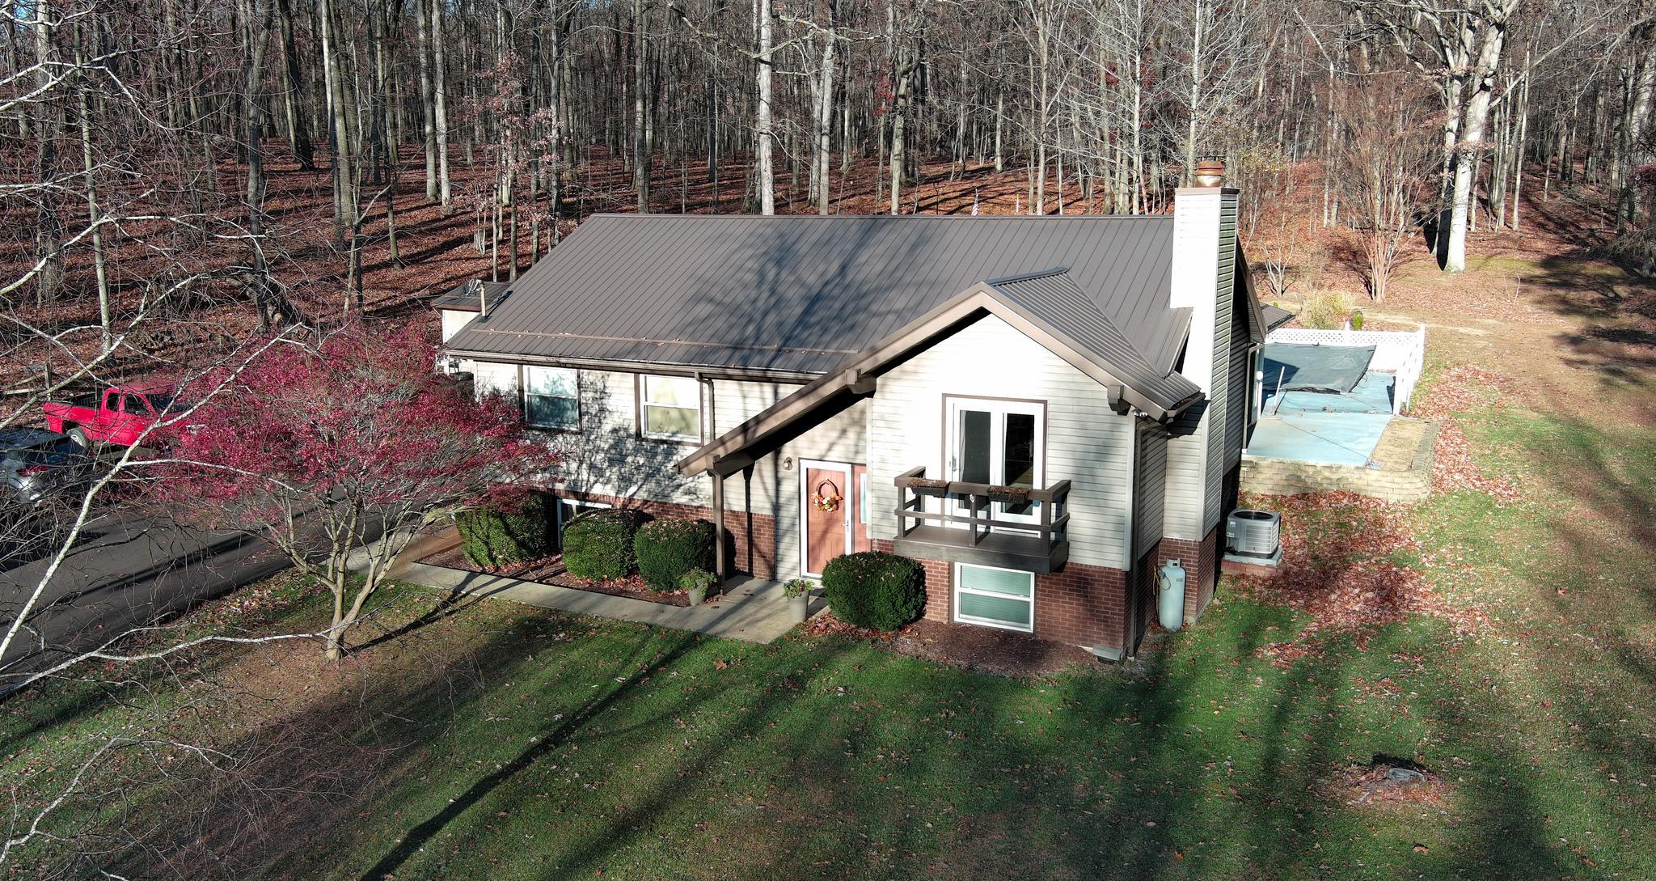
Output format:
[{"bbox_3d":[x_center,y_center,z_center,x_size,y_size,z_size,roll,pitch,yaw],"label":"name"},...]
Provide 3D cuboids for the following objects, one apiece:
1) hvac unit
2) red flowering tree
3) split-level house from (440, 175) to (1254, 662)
[{"bbox_3d":[7.613,1.639,23.836,0.810,0.630,0.850,5,12,27],"label":"hvac unit"},{"bbox_3d":[-7.086,0.954,18.930,5.500,4.500,5.200,5,12,27],"label":"red flowering tree"},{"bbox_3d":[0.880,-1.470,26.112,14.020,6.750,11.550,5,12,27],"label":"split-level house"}]

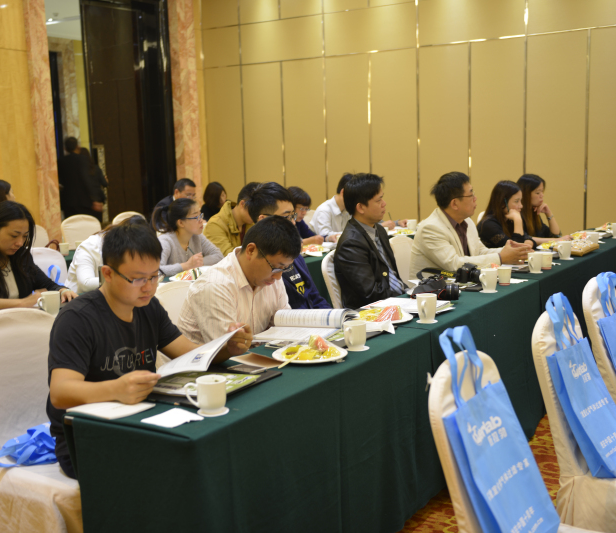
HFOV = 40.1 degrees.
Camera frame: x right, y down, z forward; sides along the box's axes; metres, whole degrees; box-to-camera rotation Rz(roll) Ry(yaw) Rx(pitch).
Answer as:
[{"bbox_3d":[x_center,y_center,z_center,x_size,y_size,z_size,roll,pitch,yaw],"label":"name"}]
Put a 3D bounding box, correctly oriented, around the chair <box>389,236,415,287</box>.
[{"bbox_3d":[0.799,0.268,5.402,0.540,0.930,0.440,3,9,32],"label":"chair"}]

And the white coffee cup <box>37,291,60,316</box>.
[{"bbox_3d":[-1.120,0.162,3.648,0.080,0.097,0.106,4,10,36],"label":"white coffee cup"}]

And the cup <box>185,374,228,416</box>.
[{"bbox_3d":[-0.283,0.363,2.365,0.122,0.095,0.089,-4,8,-12],"label":"cup"}]

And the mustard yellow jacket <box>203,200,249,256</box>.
[{"bbox_3d":[-0.451,-0.127,5.716,0.550,0.650,0.540,4,10,33],"label":"mustard yellow jacket"}]

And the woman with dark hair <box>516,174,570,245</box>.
[{"bbox_3d":[1.840,-0.058,6.391,0.720,1.260,0.520,3,9,32],"label":"woman with dark hair"}]

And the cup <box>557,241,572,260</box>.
[{"bbox_3d":[1.553,-0.094,5.101,0.088,0.101,0.116,6,11,42],"label":"cup"}]

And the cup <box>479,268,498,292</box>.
[{"bbox_3d":[0.836,0.065,3.935,0.106,0.097,0.080,-7,10,-35],"label":"cup"}]

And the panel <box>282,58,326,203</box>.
[{"bbox_3d":[-0.025,-1.298,10.493,0.612,2.478,0.040,4,10,34],"label":"panel"}]

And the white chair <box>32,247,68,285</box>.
[{"bbox_3d":[-1.253,0.376,4.505,0.570,0.940,0.450,3,9,32],"label":"white chair"}]

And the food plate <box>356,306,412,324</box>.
[{"bbox_3d":[0.319,0.193,3.500,0.240,0.060,0.240,-2,8,0],"label":"food plate"}]

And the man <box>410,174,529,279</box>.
[{"bbox_3d":[0.872,0.091,4.852,0.770,1.280,0.550,4,10,33],"label":"man"}]

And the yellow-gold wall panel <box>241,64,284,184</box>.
[{"bbox_3d":[-0.542,-1.307,10.603,0.623,2.456,0.060,4,10,33],"label":"yellow-gold wall panel"}]

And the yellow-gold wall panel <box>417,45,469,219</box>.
[{"bbox_3d":[1.520,-1.197,9.452,0.612,2.478,0.040,4,10,34],"label":"yellow-gold wall panel"}]

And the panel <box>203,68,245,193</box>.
[{"bbox_3d":[-1.175,-1.533,12.295,0.644,2.677,0.060,3,9,32],"label":"panel"}]

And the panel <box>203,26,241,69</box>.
[{"bbox_3d":[-1.218,-3.134,12.084,0.653,0.554,0.060,3,9,32],"label":"panel"}]

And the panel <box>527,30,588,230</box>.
[{"bbox_3d":[2.881,-1.330,9.784,0.718,2.687,0.060,3,9,32],"label":"panel"}]

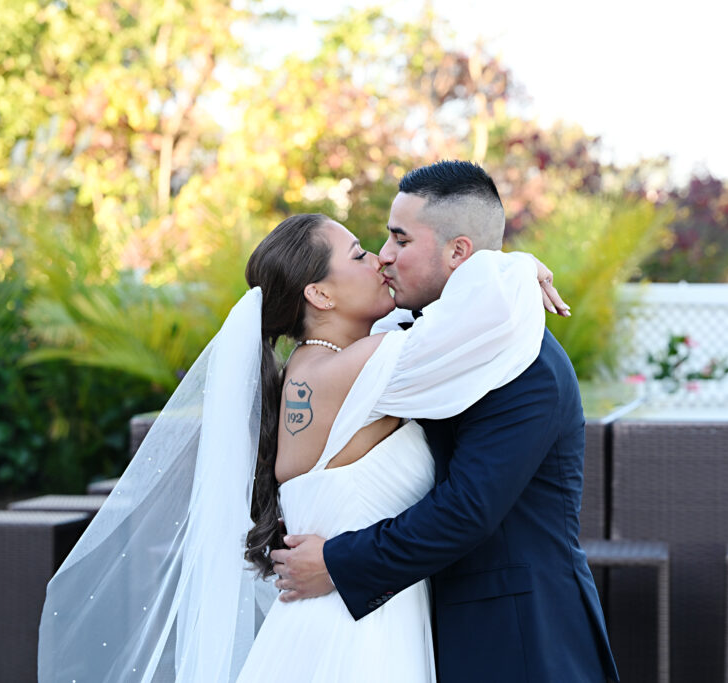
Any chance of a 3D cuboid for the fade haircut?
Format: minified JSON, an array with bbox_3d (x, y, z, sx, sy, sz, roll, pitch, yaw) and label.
[{"bbox_3d":[0.151,-0.227,4.500,0.183,0.168,0.165,0,2,-7],"label":"fade haircut"}]

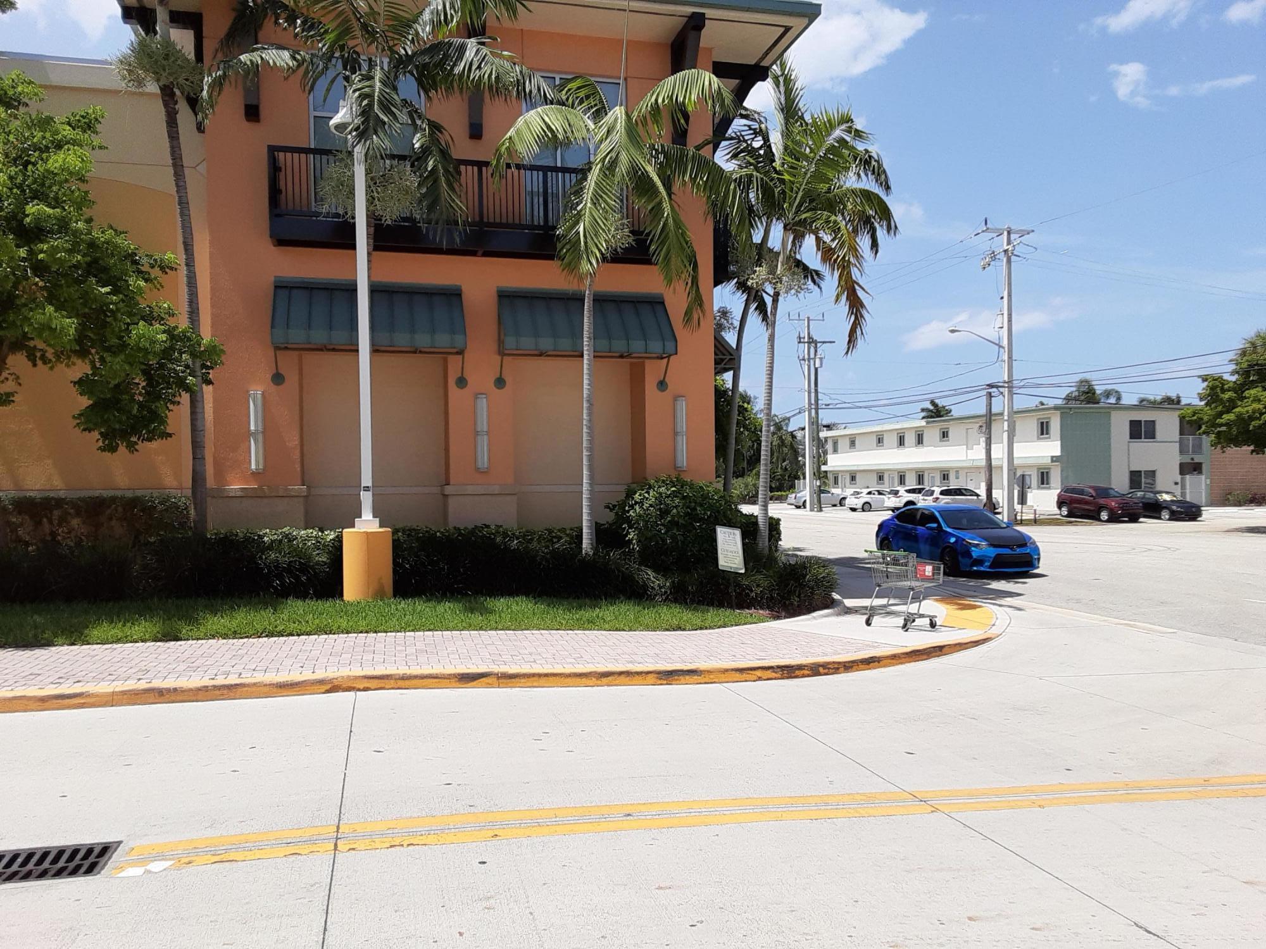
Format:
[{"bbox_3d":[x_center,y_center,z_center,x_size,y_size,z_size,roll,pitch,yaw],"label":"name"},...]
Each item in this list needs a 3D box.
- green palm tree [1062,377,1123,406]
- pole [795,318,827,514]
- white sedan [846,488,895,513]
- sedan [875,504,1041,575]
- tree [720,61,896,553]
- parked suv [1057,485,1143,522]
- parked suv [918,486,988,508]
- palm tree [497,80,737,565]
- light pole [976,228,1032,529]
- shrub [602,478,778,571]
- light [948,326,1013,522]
[{"bbox_3d":[42.700,-3.300,92.000,6.300,11.500,6.300,-1,-1,0],"label":"green palm tree"},{"bbox_3d":[12.550,-4.430,70.200,2.400,14.000,0.600,-1,-1,-12],"label":"pole"},{"bbox_3d":[16.750,1.740,66.400,4.550,1.450,1.780,0,-1,-19],"label":"white sedan"},{"bbox_3d":[7.060,1.365,21.767,1.780,1.460,4.640,-1,-1,-11],"label":"sedan"},{"bbox_3d":[2.951,-2.569,16.600,2.950,8.750,3.000,0,-1,0],"label":"tree"},{"bbox_3d":[24.909,1.470,52.800,1.930,1.760,4.800,0,-1,-15],"label":"parked suv"},{"bbox_3d":[20.328,1.497,61.500,4.600,1.720,1.800,0,-1,-16],"label":"parked suv"},{"bbox_3d":[-0.250,-2.500,17.300,4.300,8.900,4.200,-1,-1,0],"label":"palm tree"},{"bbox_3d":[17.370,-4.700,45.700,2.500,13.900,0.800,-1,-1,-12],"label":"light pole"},{"bbox_3d":[0.971,0.852,15.900,2.750,1.650,2.100,-1,-1,14],"label":"shrub"},{"bbox_3d":[16.070,-2.250,45.450,3.000,9.000,0.500,-1,-1,-12],"label":"light"}]

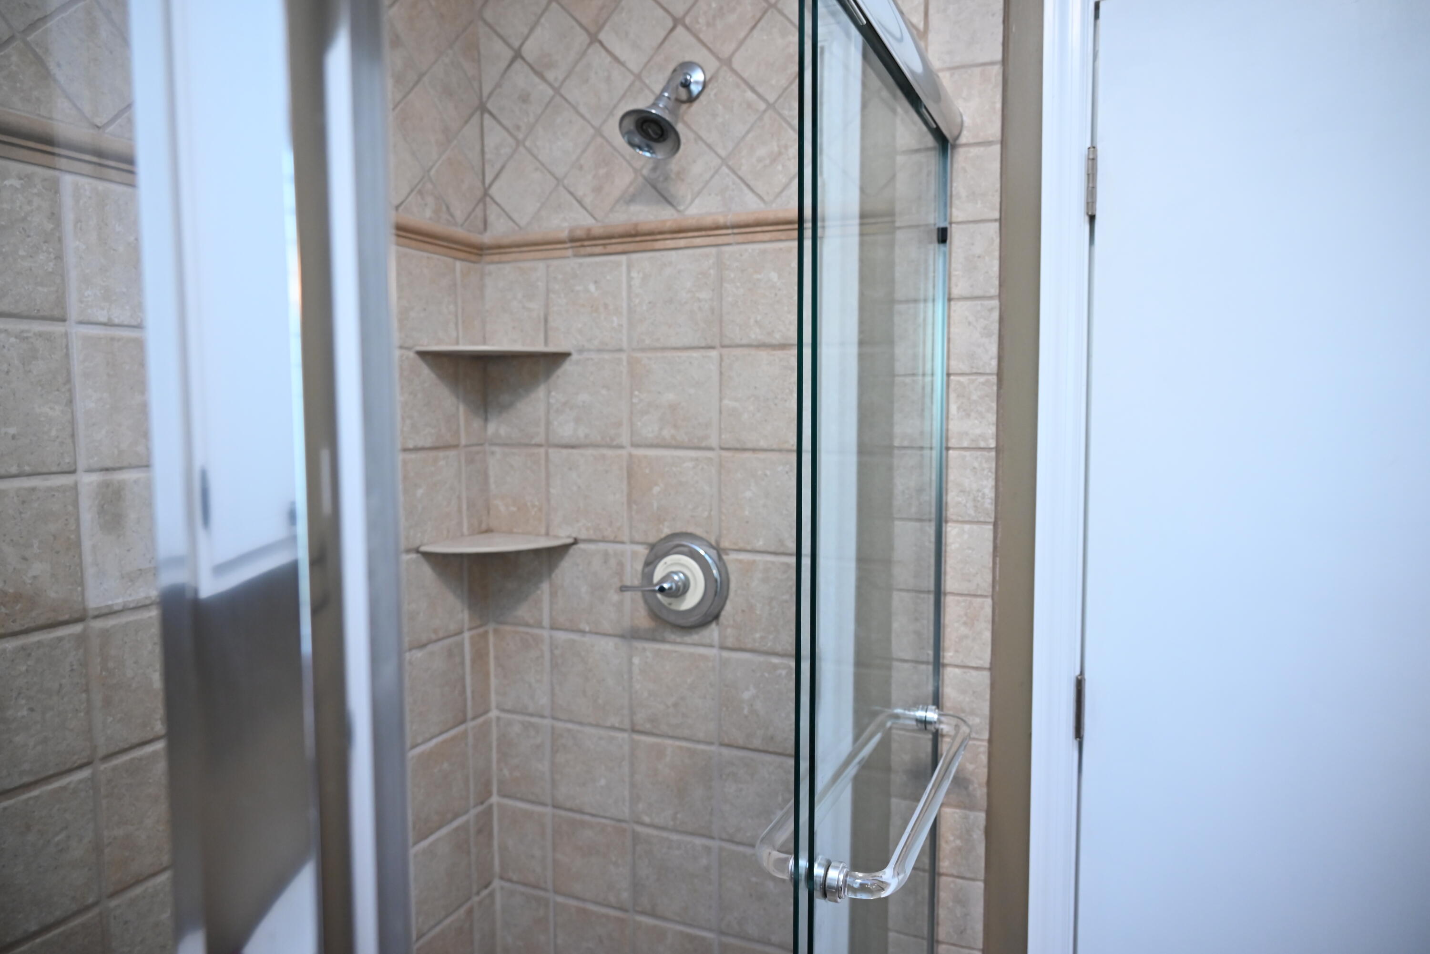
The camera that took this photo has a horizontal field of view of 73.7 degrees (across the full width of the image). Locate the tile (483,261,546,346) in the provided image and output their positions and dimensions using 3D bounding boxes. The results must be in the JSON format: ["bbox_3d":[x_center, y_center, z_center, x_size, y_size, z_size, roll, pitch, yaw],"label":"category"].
[{"bbox_3d":[-0.338,-0.286,1.617,0.113,0.146,0.010,2,5,23],"label":"tile"}]

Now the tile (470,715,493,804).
[{"bbox_3d":[-0.407,0.492,1.652,0.010,0.149,0.061,2,5,23],"label":"tile"}]

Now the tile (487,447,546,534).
[{"bbox_3d":[-0.334,0.025,1.626,0.110,0.149,0.010,2,5,23],"label":"tile"}]

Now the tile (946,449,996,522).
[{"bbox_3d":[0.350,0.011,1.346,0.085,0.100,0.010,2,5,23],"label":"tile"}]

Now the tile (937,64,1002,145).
[{"bbox_3d":[0.344,-0.506,1.308,0.098,0.100,0.010,2,5,23],"label":"tile"}]

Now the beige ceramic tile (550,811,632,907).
[{"bbox_3d":[-0.214,0.663,1.655,0.153,0.153,0.010,2,5,23],"label":"beige ceramic tile"}]

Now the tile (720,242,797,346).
[{"bbox_3d":[0.075,-0.273,1.441,0.143,0.146,0.010,2,5,23],"label":"tile"}]

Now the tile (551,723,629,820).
[{"bbox_3d":[-0.209,0.495,1.610,0.149,0.149,0.010,2,5,23],"label":"tile"}]

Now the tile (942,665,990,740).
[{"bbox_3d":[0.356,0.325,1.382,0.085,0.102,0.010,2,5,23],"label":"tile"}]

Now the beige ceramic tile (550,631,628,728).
[{"bbox_3d":[-0.209,0.340,1.598,0.149,0.149,0.010,2,5,23],"label":"beige ceramic tile"}]

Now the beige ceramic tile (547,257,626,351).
[{"bbox_3d":[-0.213,-0.286,1.572,0.153,0.152,0.010,2,5,23],"label":"beige ceramic tile"}]

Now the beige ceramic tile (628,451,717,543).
[{"bbox_3d":[-0.066,0.034,1.525,0.150,0.150,0.010,2,5,23],"label":"beige ceramic tile"}]

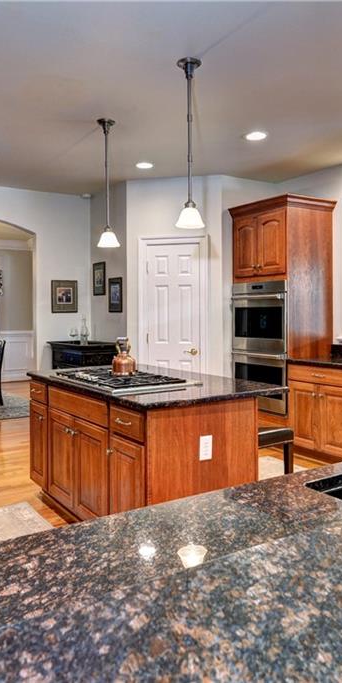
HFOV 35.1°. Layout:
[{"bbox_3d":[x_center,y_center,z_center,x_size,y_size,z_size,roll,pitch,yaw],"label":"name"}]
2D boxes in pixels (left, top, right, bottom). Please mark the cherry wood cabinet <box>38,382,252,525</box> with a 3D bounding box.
[{"bbox_3d":[-0.262,0.728,3.520,0.735,0.885,1.640,-2,3,-33],"label":"cherry wood cabinet"}]

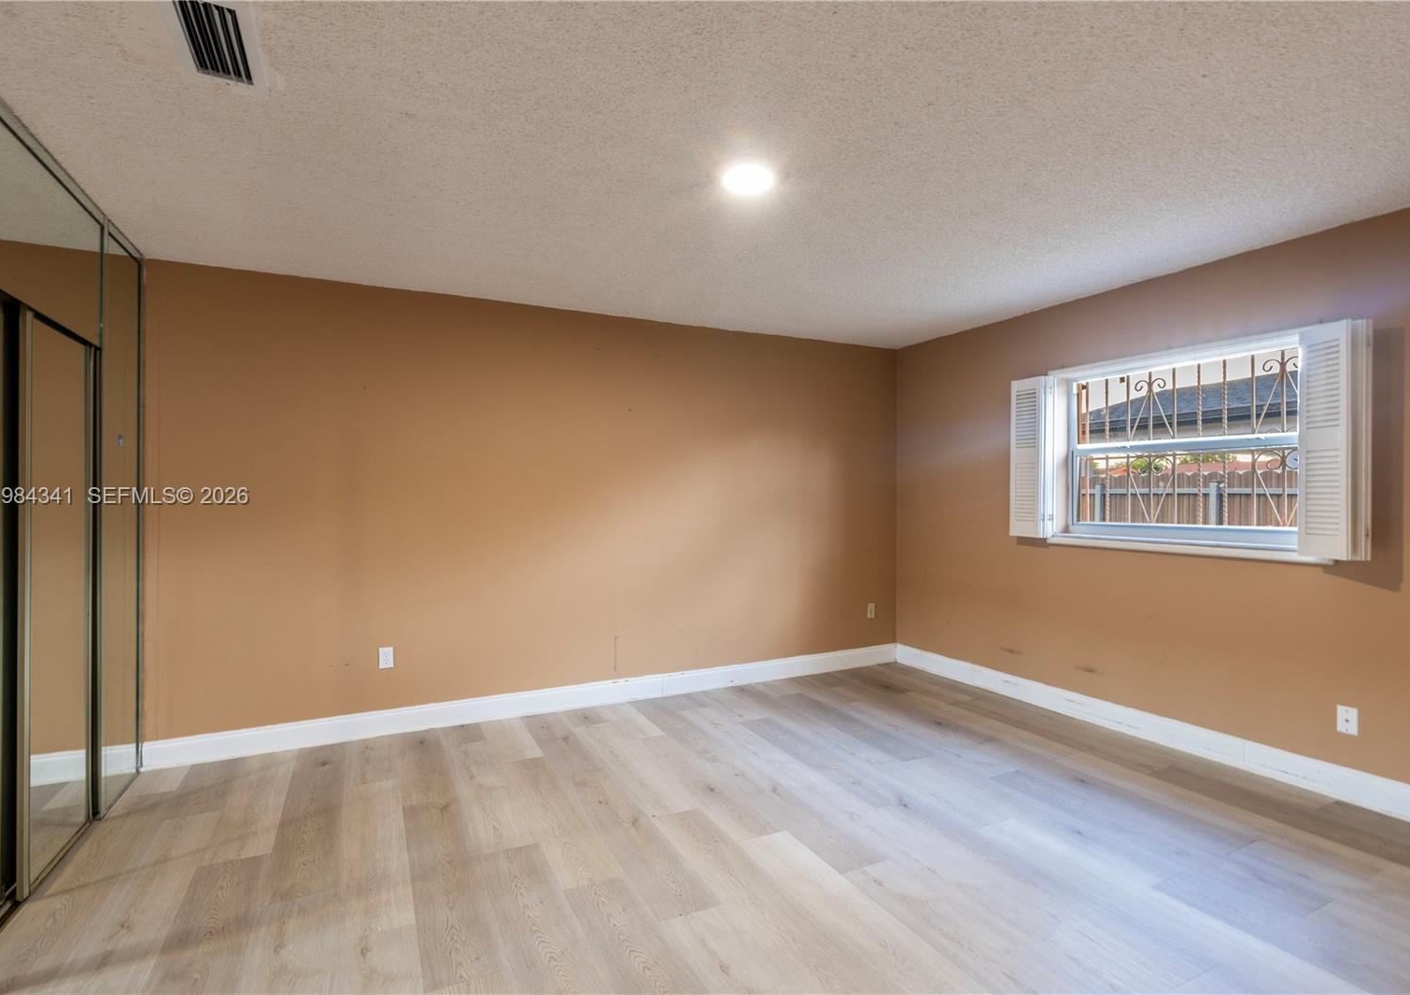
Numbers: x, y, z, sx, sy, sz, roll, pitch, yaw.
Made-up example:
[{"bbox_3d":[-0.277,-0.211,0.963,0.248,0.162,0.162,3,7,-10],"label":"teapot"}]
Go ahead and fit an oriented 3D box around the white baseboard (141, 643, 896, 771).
[{"bbox_3d":[-0.575,1.222,4.180,4.660,0.140,0.018,0,0,-26],"label":"white baseboard"}]

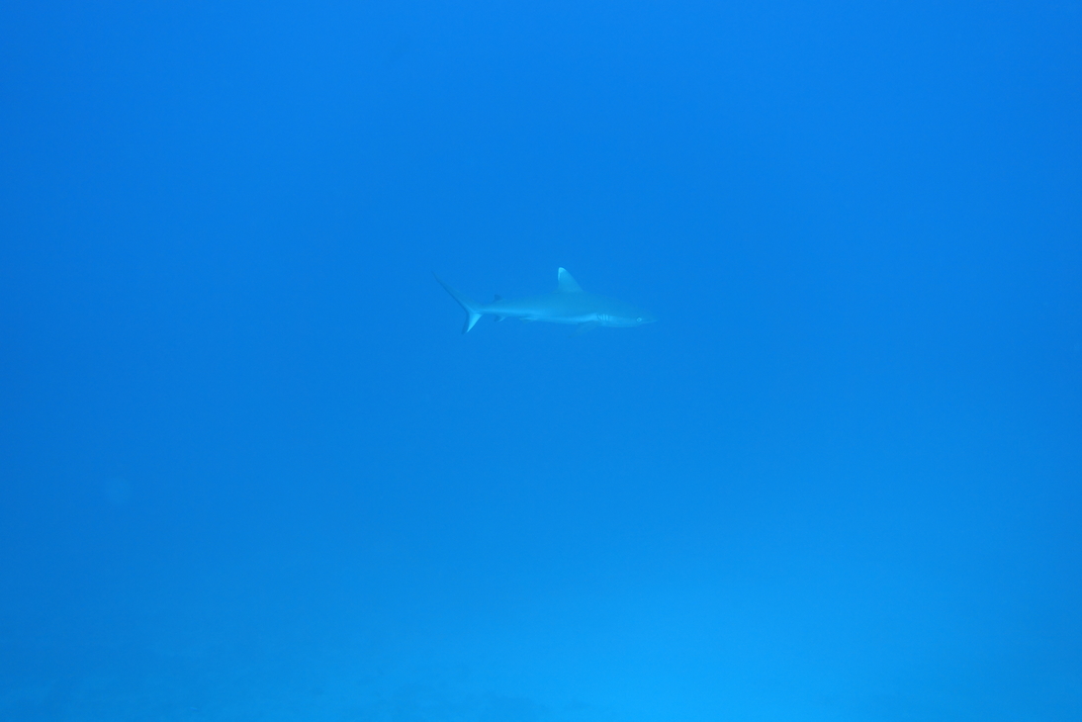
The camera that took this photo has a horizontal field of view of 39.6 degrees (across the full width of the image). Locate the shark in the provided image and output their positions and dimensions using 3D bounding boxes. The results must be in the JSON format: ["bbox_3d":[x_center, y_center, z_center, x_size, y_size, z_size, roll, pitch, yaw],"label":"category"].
[{"bbox_3d":[0.036,-0.394,9.900,1.460,0.430,0.520,2,5,4],"label":"shark"}]

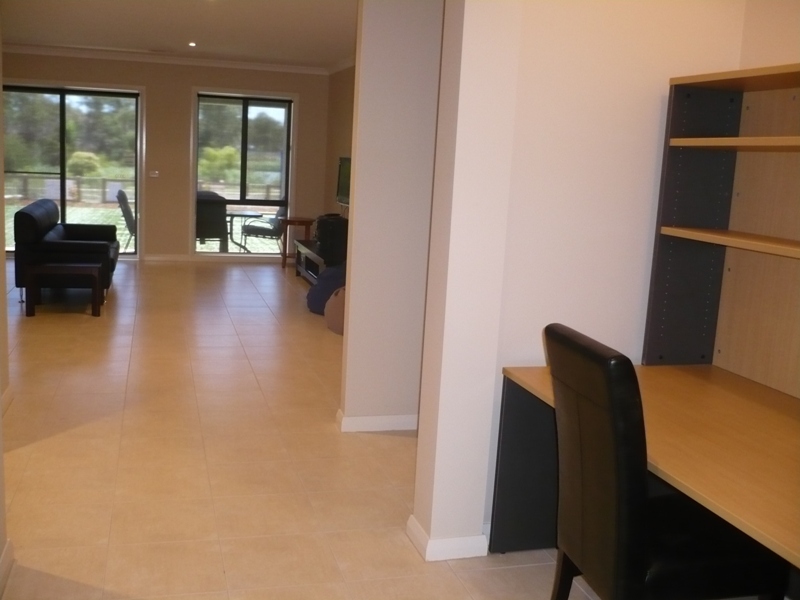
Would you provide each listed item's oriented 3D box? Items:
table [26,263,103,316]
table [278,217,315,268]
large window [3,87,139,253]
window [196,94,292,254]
[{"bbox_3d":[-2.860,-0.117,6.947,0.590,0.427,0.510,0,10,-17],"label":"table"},{"bbox_3d":[-1.332,-0.726,10.451,0.450,0.600,0.390,0,10,-17],"label":"table"},{"bbox_3d":[-4.054,-1.545,9.717,1.720,1.956,0.120,0,10,-17],"label":"large window"},{"bbox_3d":[-1.984,-1.567,10.303,1.162,1.972,0.120,0,10,-17],"label":"window"}]

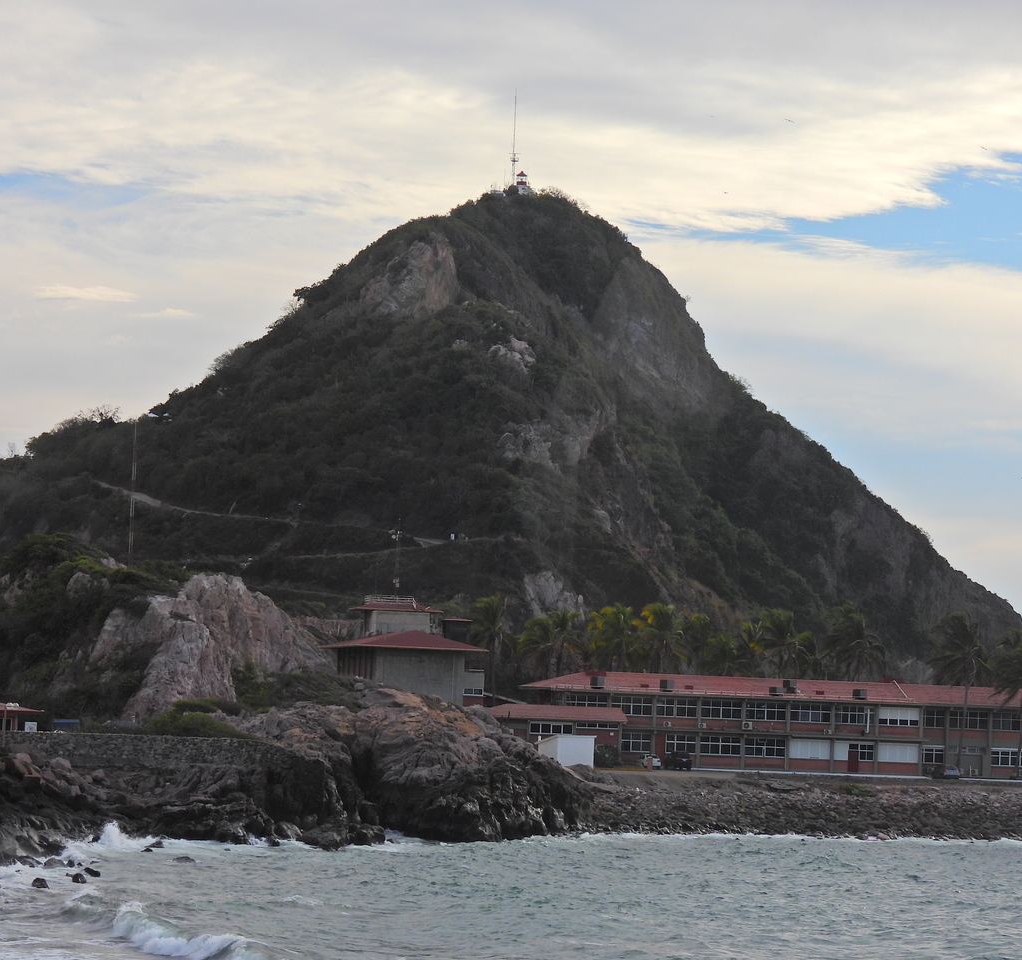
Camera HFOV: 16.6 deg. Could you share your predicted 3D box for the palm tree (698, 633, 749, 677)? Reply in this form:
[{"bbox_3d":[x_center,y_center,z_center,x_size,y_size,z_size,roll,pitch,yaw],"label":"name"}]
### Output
[{"bbox_3d":[23.166,23.397,383.729,5.800,13.463,5.800,2,-4,0],"label":"palm tree"}]

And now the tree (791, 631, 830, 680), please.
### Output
[{"bbox_3d":[32.908,23.693,387.730,5.200,14.149,5.200,2,-4,0],"label":"tree"}]

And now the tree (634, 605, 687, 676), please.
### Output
[{"bbox_3d":[16.067,21.371,378.733,6.300,16.312,6.300,2,-4,0],"label":"tree"}]

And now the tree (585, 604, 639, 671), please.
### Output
[{"bbox_3d":[10.776,21.373,378.726,6.300,15.886,6.300,2,-4,0],"label":"tree"}]

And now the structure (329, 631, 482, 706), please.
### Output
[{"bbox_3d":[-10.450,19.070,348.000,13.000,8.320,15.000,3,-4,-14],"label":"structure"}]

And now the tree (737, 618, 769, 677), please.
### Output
[{"bbox_3d":[25.670,22.320,375.000,4.000,15.070,4.000,2,-4,0],"label":"tree"}]

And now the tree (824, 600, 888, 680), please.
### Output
[{"bbox_3d":[37.374,22.041,383.725,6.800,17.300,6.800,2,-4,0],"label":"tree"}]

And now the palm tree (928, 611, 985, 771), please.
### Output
[{"bbox_3d":[44.870,21.450,353.000,6.100,16.280,5.800,2,-4,0],"label":"palm tree"}]

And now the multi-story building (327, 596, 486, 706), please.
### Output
[{"bbox_3d":[-10.600,17.640,353.000,13.000,11.860,18.500,3,-4,-14],"label":"multi-story building"}]

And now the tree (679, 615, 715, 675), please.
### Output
[{"bbox_3d":[19.860,21.840,374.000,4.400,15.460,4.400,2,-4,0],"label":"tree"}]

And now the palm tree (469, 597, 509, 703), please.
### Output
[{"bbox_3d":[-2.310,19.700,360.000,4.600,15.940,4.600,2,-4,0],"label":"palm tree"}]

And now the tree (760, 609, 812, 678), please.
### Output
[{"bbox_3d":[29.150,21.790,373.000,5.600,16.290,5.400,2,-4,0],"label":"tree"}]

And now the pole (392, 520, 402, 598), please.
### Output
[{"bbox_3d":[-12.325,8.554,377.993,0.750,8.585,0.750,2,-4,0],"label":"pole"}]

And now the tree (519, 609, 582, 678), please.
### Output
[{"bbox_3d":[4.160,21.160,370.000,6.500,15.250,5.800,2,-4,0],"label":"tree"}]

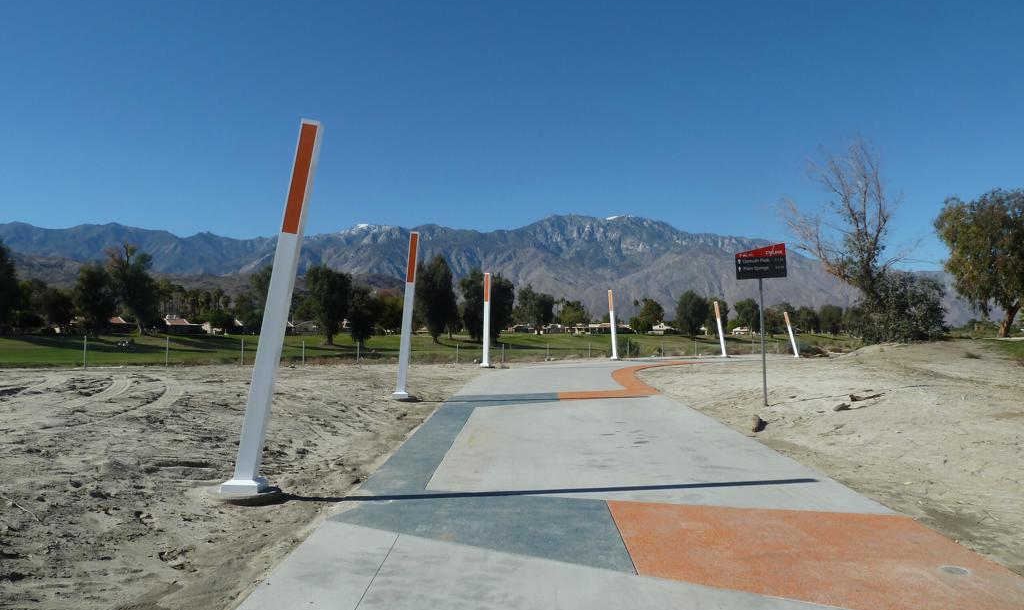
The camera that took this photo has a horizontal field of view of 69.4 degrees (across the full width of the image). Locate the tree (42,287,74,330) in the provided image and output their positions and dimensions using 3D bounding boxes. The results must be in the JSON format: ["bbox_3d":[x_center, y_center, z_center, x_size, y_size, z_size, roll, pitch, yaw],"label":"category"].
[{"bbox_3d":[-89.118,0.980,145.000,6.667,8.823,6.333,0,-2,0],"label":"tree"}]

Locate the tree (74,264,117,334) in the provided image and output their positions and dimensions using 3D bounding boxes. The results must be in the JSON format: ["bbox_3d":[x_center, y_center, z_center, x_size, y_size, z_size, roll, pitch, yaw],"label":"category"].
[{"bbox_3d":[-73.218,-1.055,130.000,7.380,12.480,7.300,0,-2,0],"label":"tree"}]

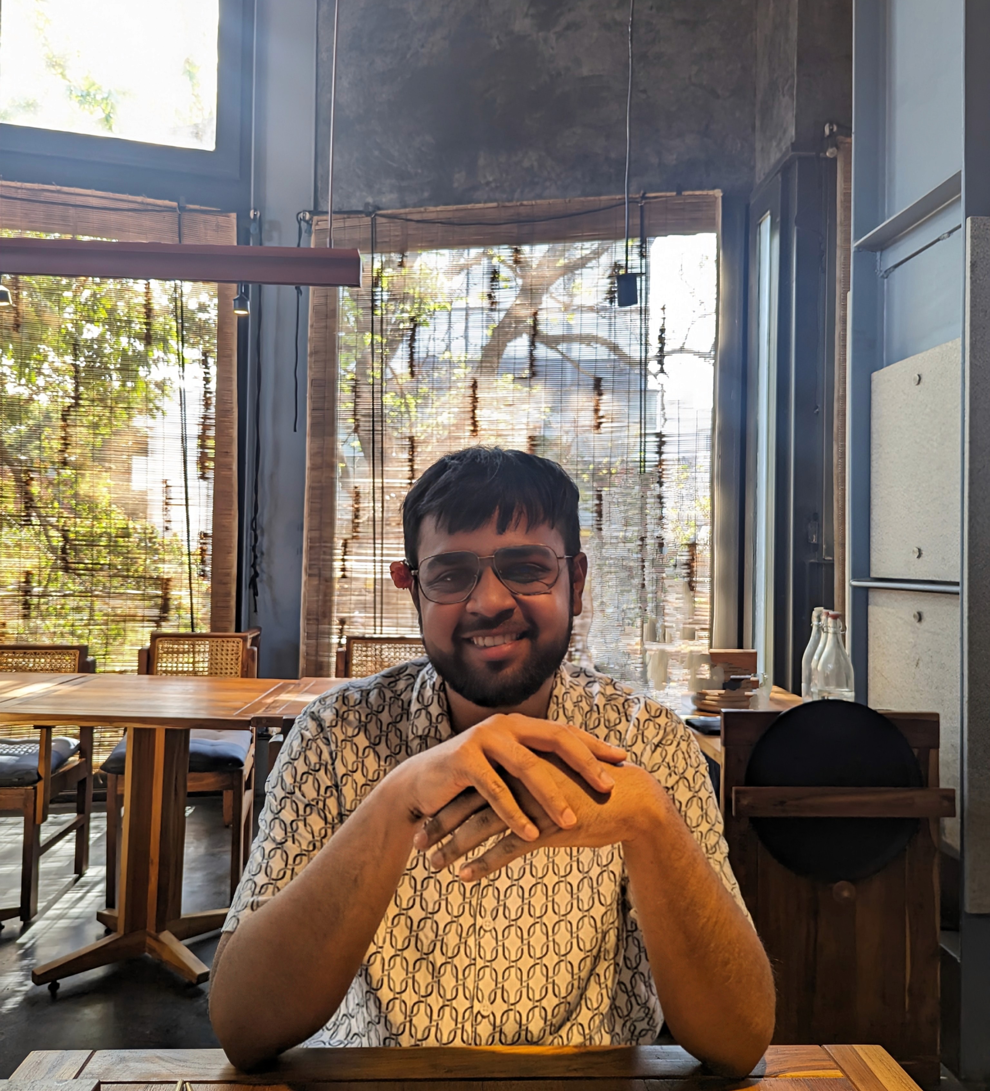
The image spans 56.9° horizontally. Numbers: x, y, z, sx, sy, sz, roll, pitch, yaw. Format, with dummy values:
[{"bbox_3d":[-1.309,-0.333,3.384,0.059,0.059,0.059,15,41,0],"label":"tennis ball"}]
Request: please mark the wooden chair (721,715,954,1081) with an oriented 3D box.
[{"bbox_3d":[0.750,0.785,2.160,0.490,0.830,0.420,1,-1,-2],"label":"wooden chair"}]

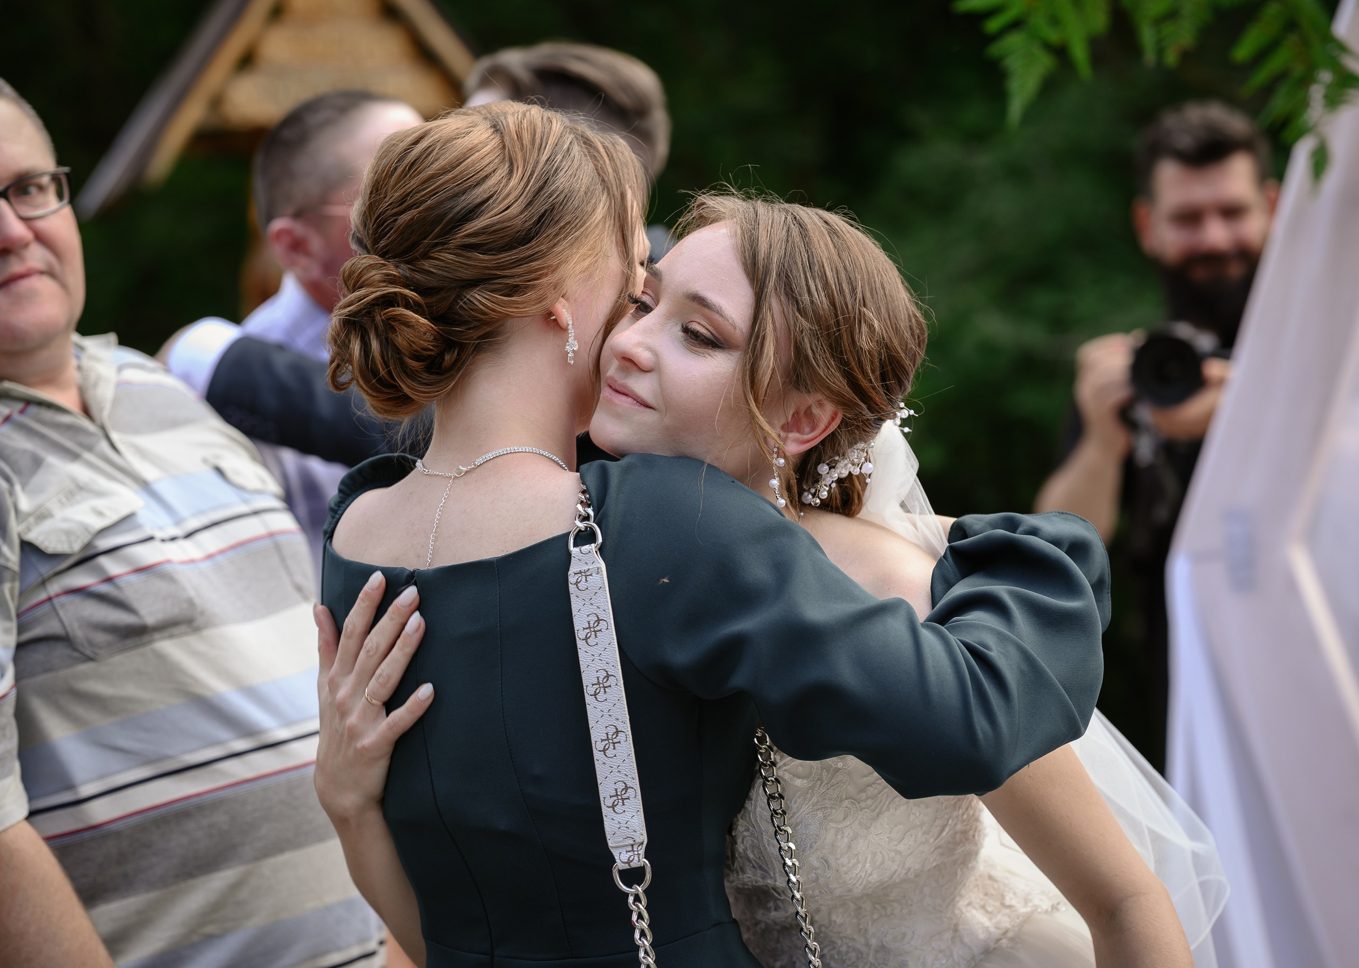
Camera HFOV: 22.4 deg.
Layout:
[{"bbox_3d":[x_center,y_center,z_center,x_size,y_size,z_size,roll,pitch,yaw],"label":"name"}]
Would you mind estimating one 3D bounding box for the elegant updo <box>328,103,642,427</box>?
[{"bbox_3d":[-0.147,-0.171,2.600,0.245,0.245,0.195,-2,3,-45],"label":"elegant updo"}]

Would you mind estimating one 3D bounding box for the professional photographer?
[{"bbox_3d":[0.705,0.375,4.520,0.550,1.770,0.450,0,2,7],"label":"professional photographer"}]

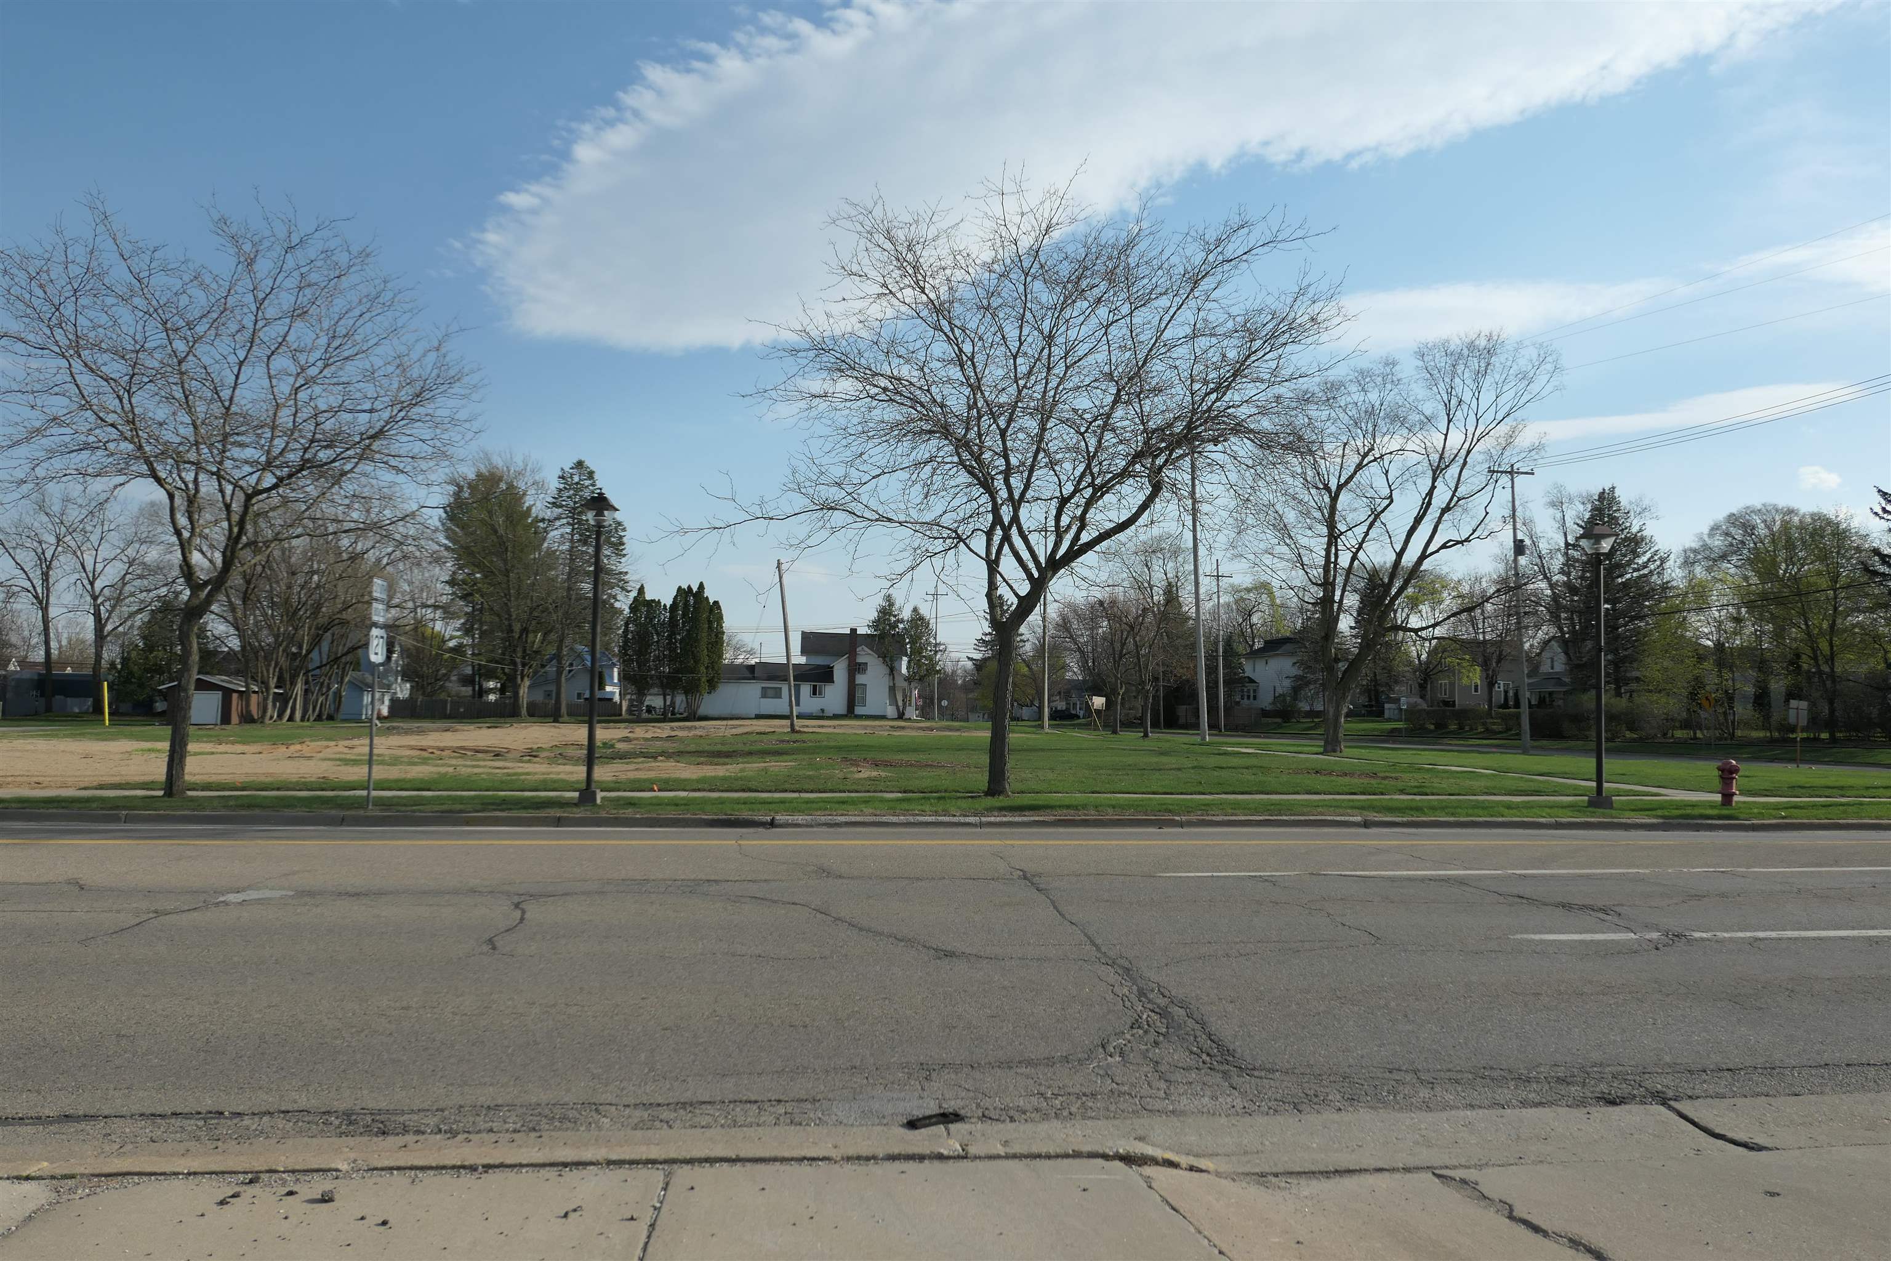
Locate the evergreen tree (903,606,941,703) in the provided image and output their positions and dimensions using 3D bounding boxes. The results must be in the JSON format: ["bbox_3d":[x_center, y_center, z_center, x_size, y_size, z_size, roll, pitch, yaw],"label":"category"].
[{"bbox_3d":[-1.960,2.580,105.286,3.600,9.390,3.600,1,-3,-1],"label":"evergreen tree"}]

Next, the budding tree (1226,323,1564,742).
[{"bbox_3d":[17.070,-3.280,48.000,12.200,15.930,11.500,1,-3,0],"label":"budding tree"}]

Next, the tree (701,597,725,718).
[{"bbox_3d":[-19.200,2.190,104.000,2.300,10.230,2.300,1,-3,0],"label":"tree"}]

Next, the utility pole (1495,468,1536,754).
[{"bbox_3d":[23.940,-0.820,53.000,2.100,12.000,0.450,2,-3,-13],"label":"utility pole"}]

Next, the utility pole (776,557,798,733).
[{"bbox_3d":[-9.039,0.840,71.240,0.330,9.770,0.330,-4,-3,-7],"label":"utility pole"}]

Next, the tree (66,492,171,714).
[{"bbox_3d":[-68.250,-2.260,104.000,8.700,18.380,8.400,1,-3,0],"label":"tree"}]

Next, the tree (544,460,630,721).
[{"bbox_3d":[-27.695,-3.121,96.609,6.800,20.010,6.800,2,-4,-16],"label":"tree"}]

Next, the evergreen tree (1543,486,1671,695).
[{"bbox_3d":[45.200,-1.610,86.000,9.000,16.510,9.000,1,-3,0],"label":"evergreen tree"}]

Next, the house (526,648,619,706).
[{"bbox_3d":[-39.490,5.460,134.000,10.000,7.290,9.000,1,-3,-7],"label":"house"}]

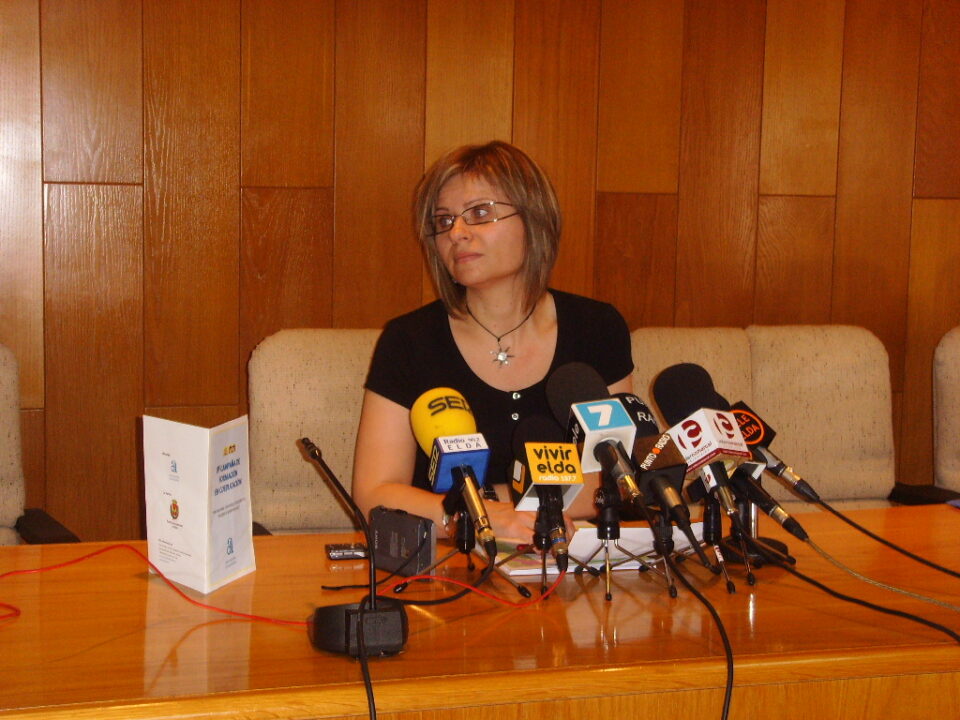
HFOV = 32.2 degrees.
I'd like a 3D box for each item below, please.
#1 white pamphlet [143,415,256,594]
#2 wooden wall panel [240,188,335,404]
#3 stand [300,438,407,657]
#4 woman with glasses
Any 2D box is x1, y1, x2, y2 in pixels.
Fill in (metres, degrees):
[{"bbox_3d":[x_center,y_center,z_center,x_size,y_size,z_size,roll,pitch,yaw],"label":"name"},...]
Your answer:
[{"bbox_3d":[-0.354,0.182,2.131,0.141,0.210,0.120,-1,7,-14],"label":"white pamphlet"},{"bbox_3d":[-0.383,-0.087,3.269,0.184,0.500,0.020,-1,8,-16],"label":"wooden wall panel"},{"bbox_3d":[-0.155,0.215,1.940,0.108,0.203,0.205,-2,8,-22],"label":"stand"},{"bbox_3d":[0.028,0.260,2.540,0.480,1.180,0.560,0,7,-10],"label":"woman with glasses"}]

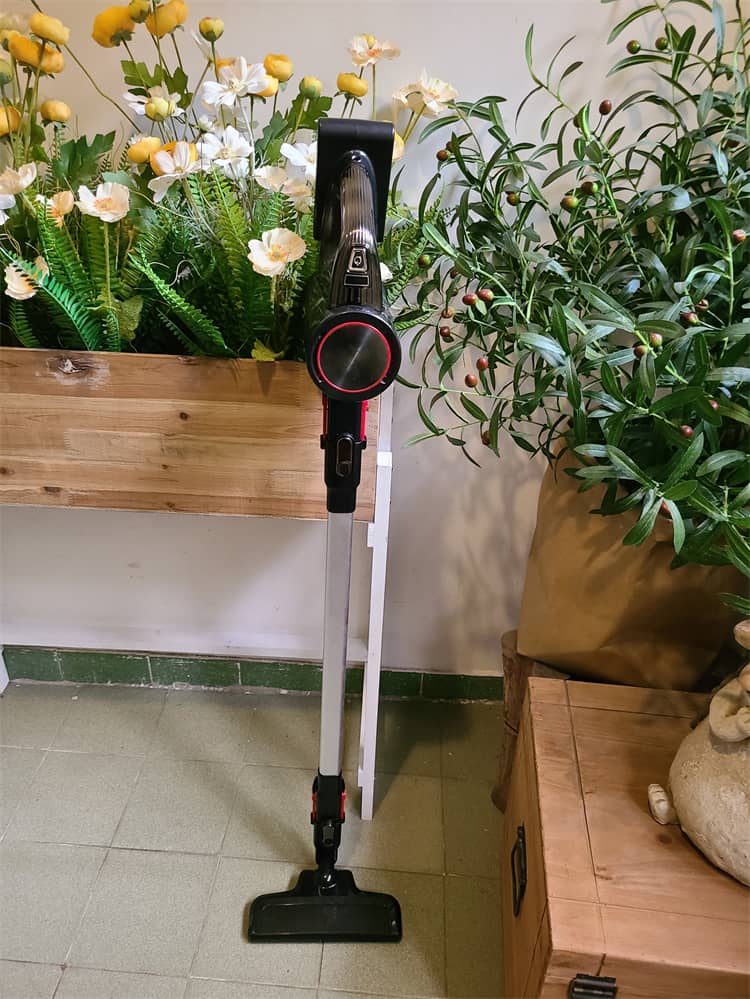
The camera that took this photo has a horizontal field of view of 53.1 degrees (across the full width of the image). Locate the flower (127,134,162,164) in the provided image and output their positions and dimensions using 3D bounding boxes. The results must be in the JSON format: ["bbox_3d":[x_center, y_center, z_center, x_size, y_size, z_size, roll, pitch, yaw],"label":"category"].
[{"bbox_3d":[-0.281,-0.428,0.919,0.044,0.035,0.043,-5,32,7],"label":"flower"}]

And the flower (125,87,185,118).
[{"bbox_3d":[-0.267,-0.481,0.908,0.073,0.043,0.063,3,48,2],"label":"flower"}]

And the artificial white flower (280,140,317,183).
[{"bbox_3d":[-0.083,-0.419,0.933,0.075,0.060,0.050,4,32,2],"label":"artificial white flower"}]

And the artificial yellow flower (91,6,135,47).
[{"bbox_3d":[-0.312,-0.563,0.895,0.051,0.046,0.048,-5,33,-12],"label":"artificial yellow flower"}]

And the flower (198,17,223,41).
[{"bbox_3d":[-0.189,-0.541,0.864,0.028,0.031,0.028,3,33,2],"label":"flower"}]

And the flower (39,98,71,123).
[{"bbox_3d":[-0.404,-0.490,0.946,0.038,0.031,0.038,-5,33,-12],"label":"flower"}]

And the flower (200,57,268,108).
[{"bbox_3d":[-0.170,-0.499,0.901,0.078,0.062,0.048,1,32,-3],"label":"flower"}]

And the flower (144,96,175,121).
[{"bbox_3d":[-0.266,-0.483,0.928,0.036,0.027,0.036,4,32,2],"label":"flower"}]

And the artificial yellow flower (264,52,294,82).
[{"bbox_3d":[-0.117,-0.526,0.914,0.034,0.032,0.034,4,32,2],"label":"artificial yellow flower"}]

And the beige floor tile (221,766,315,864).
[{"bbox_3d":[-0.169,0.595,1.422,0.200,0.010,0.200,4,32,2],"label":"beige floor tile"}]

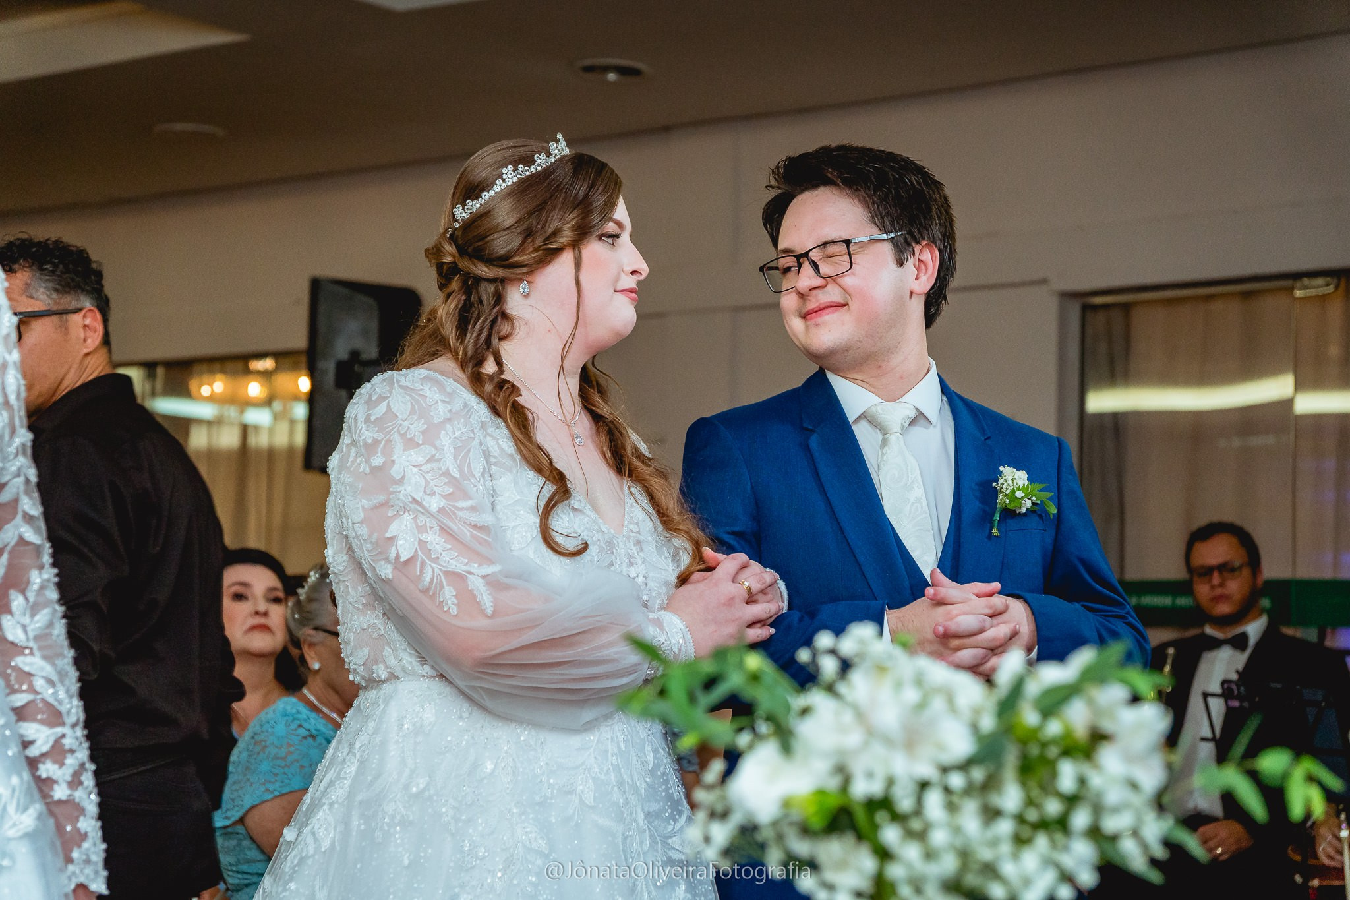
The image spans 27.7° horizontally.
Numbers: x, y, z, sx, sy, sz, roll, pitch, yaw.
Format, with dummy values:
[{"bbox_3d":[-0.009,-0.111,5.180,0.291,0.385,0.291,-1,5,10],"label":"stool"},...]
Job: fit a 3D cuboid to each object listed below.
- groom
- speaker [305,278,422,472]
[{"bbox_3d":[0.255,0.535,3.050,0.540,1.770,0.380,3,-6,-20],"label":"groom"},{"bbox_3d":[-0.868,-0.208,7.950,0.310,0.550,0.340,-1,-6,20],"label":"speaker"}]

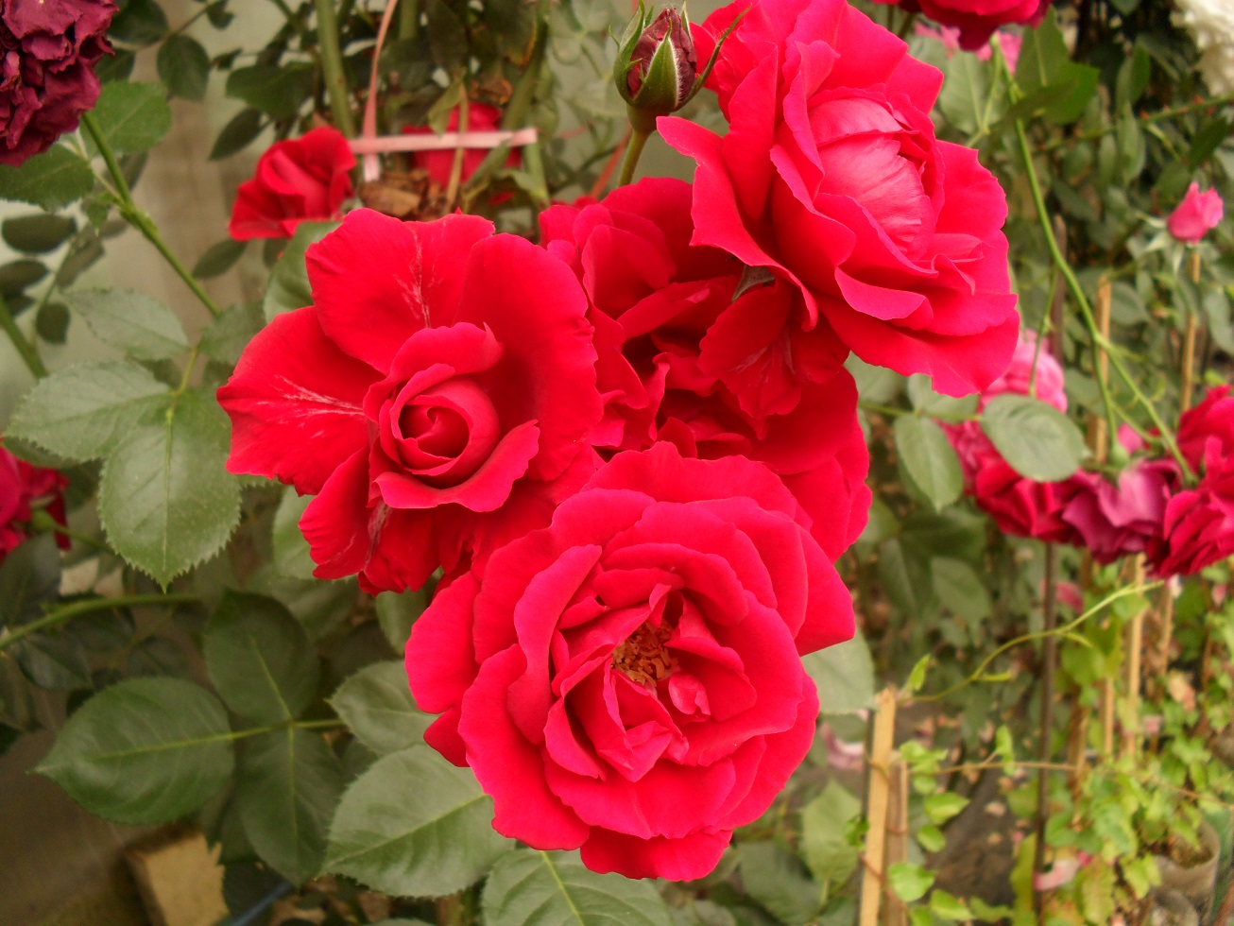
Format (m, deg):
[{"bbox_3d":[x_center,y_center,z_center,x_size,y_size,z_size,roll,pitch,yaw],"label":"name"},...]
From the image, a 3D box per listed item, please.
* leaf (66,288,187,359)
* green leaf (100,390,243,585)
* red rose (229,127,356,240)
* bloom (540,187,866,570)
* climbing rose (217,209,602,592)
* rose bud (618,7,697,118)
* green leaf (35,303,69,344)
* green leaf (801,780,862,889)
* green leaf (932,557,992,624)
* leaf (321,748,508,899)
[{"bbox_3d":[-0.176,-0.050,0.448,0.057,0.010,0.028,24,57,15],"label":"leaf"},{"bbox_3d":[-0.144,0.008,0.403,0.046,0.065,0.013,-3,-13,-1],"label":"green leaf"},{"bbox_3d":[-0.159,-0.136,0.610,0.060,0.052,0.060,14,34,0],"label":"red rose"},{"bbox_3d":[0.025,-0.027,0.365,0.096,0.106,0.060,0,-12,0],"label":"bloom"},{"bbox_3d":[-0.059,-0.018,0.355,0.106,0.106,0.055,0,-9,3],"label":"climbing rose"},{"bbox_3d":[0.011,-0.111,0.345,0.021,0.029,0.021,8,9,0],"label":"rose bud"},{"bbox_3d":[-0.361,-0.090,0.800,0.020,0.028,0.006,3,-10,-22],"label":"green leaf"},{"bbox_3d":[0.113,0.196,0.660,0.034,0.055,0.010,1,0,0],"label":"green leaf"},{"bbox_3d":[0.209,0.077,0.755,0.033,0.050,0.010,-38,-12,-12],"label":"green leaf"},{"bbox_3d":[-0.058,0.110,0.385,0.068,0.010,0.042,-20,63,-19],"label":"leaf"}]

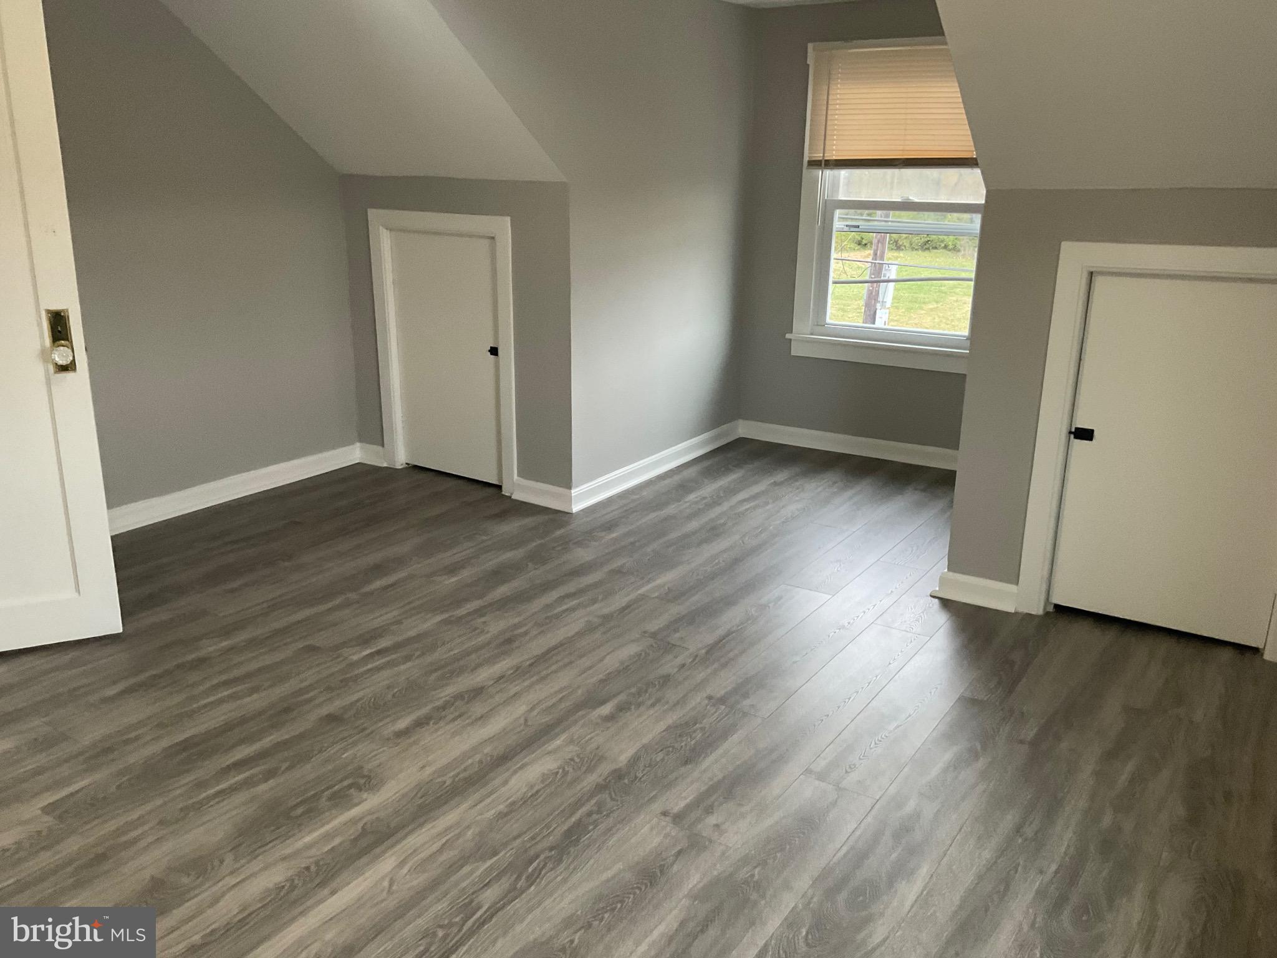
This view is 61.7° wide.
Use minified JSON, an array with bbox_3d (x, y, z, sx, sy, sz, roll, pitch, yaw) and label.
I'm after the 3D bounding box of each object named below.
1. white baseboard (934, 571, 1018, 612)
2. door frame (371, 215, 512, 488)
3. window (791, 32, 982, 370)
[{"bbox_3d":[1.142,0.382,3.673,0.290,0.095,0.035,10,19,30],"label":"white baseboard"},{"bbox_3d":[-0.876,-0.584,4.888,0.832,1.231,0.085,10,19,30],"label":"door frame"},{"bbox_3d":[1.277,-1.314,5.204,1.107,1.544,0.070,10,19,30],"label":"window"}]

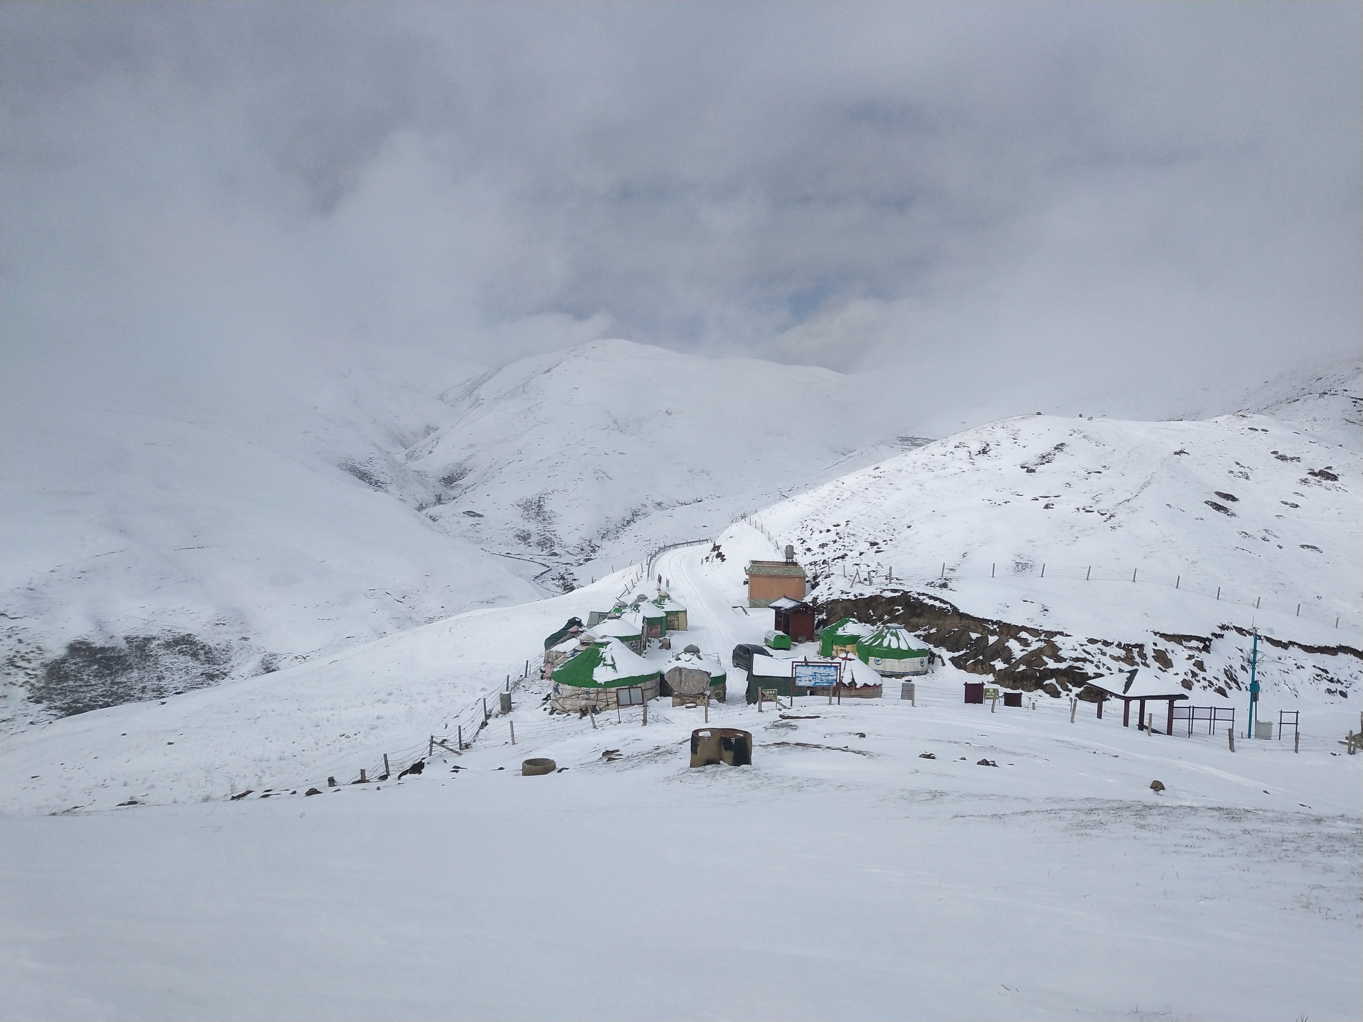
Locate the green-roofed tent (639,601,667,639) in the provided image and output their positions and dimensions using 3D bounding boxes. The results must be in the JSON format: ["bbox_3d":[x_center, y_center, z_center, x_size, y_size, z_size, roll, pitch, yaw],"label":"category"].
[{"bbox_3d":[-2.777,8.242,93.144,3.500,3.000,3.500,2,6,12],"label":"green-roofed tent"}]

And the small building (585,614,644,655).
[{"bbox_3d":[-4.834,9.190,87.149,4.100,3.100,4.100,0,5,0],"label":"small building"}]

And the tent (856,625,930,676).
[{"bbox_3d":[14.863,9.525,82.651,5.000,3.150,4.700,0,5,0],"label":"tent"}]

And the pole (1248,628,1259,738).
[{"bbox_3d":[31.466,9.551,65.000,0.500,5.890,0.500,1,4,0],"label":"pole"}]

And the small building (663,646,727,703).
[{"bbox_3d":[0.732,10.227,75.168,4.100,3.500,4.100,0,5,0],"label":"small building"}]

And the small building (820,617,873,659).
[{"bbox_3d":[12.210,9.032,86.000,4.300,2.470,4.300,1,4,0],"label":"small building"}]

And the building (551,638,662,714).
[{"bbox_3d":[-4.848,10.054,75.187,7.000,3.900,7.000,0,5,0],"label":"building"}]

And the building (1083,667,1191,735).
[{"bbox_3d":[25.851,10.540,67.000,3.950,3.130,3.950,0,4,-11],"label":"building"}]

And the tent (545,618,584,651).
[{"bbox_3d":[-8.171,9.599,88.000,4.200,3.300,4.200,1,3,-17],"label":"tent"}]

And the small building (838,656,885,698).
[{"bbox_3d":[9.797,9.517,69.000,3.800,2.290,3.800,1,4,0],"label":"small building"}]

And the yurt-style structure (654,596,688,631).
[{"bbox_3d":[-1.229,8.198,96.649,3.600,3.100,3.600,0,6,-3],"label":"yurt-style structure"}]

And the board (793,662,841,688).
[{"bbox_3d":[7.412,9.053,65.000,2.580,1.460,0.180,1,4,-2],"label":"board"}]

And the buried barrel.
[{"bbox_3d":[1.267,7.622,38.000,1.950,1.020,1.000,1,4,0],"label":"buried barrel"}]

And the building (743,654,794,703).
[{"bbox_3d":[5.486,9.471,68.000,3.500,2.320,3.000,1,4,0],"label":"building"}]

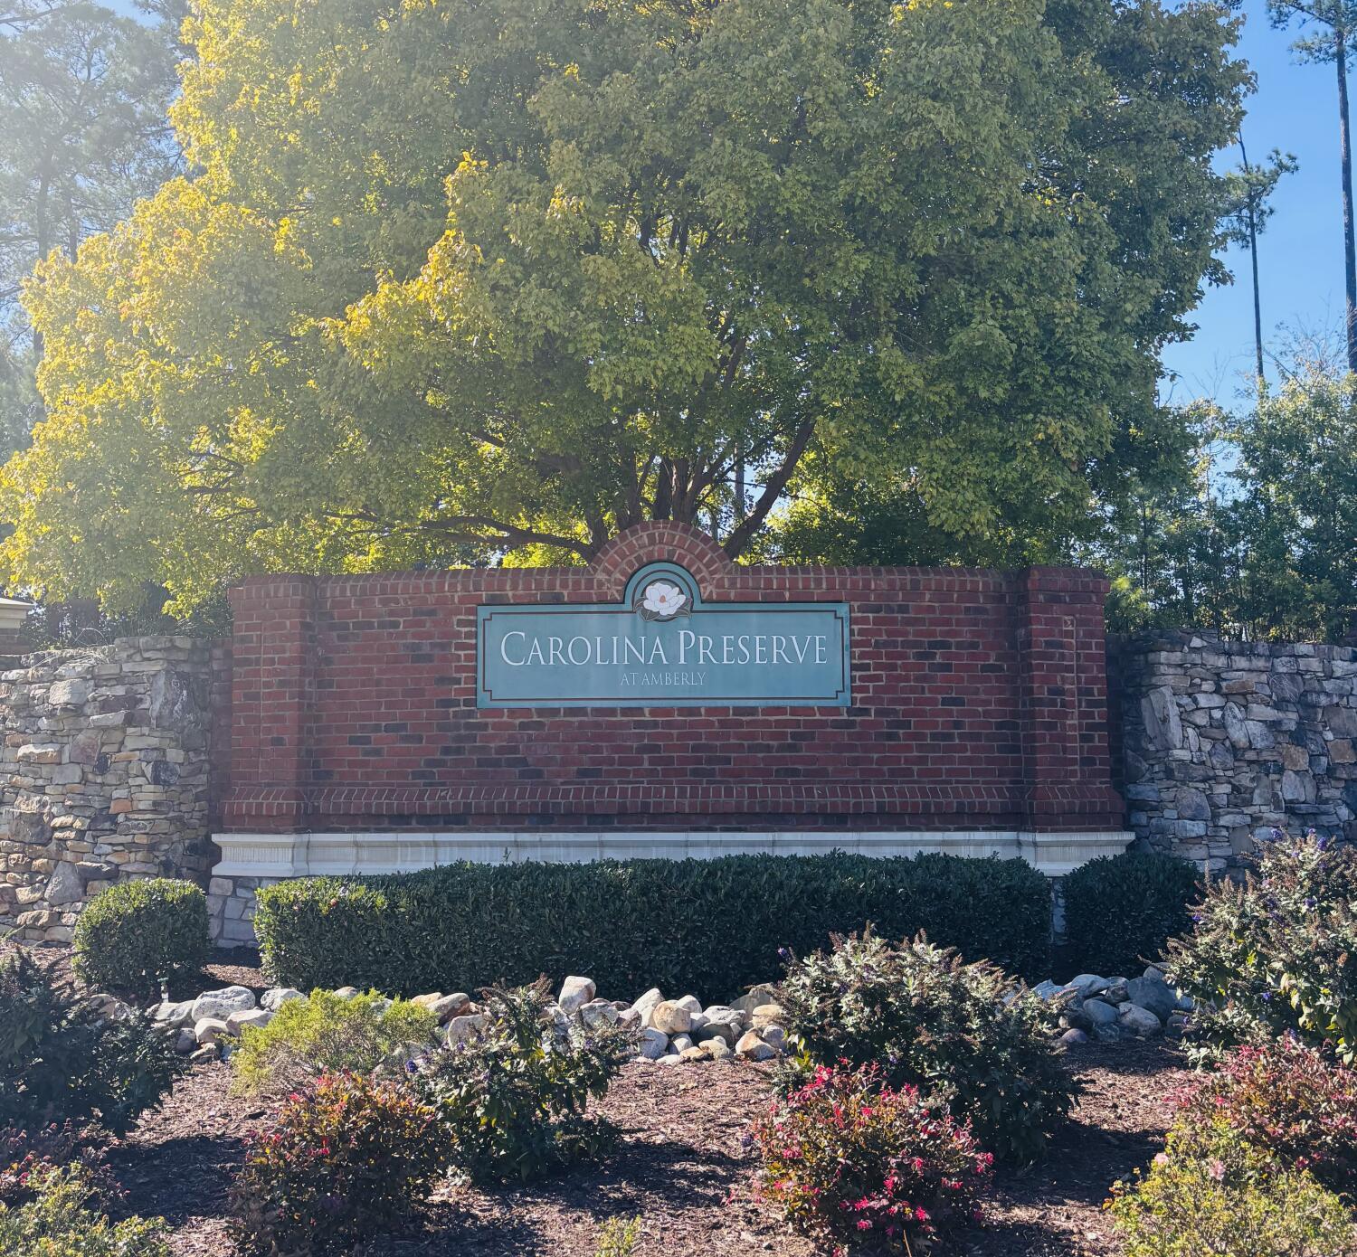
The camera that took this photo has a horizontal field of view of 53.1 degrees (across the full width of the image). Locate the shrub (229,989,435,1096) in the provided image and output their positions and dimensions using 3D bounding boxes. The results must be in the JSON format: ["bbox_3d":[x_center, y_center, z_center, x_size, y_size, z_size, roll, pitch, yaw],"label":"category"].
[{"bbox_3d":[-1.667,1.993,6.611,1.017,0.460,0.950,0,-7,0],"label":"shrub"}]

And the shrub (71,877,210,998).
[{"bbox_3d":[-3.503,1.993,8.878,0.905,0.723,0.880,0,-7,0],"label":"shrub"}]

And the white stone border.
[{"bbox_3d":[-0.040,1.601,9.620,6.430,0.330,0.550,-1,-5,4],"label":"white stone border"}]

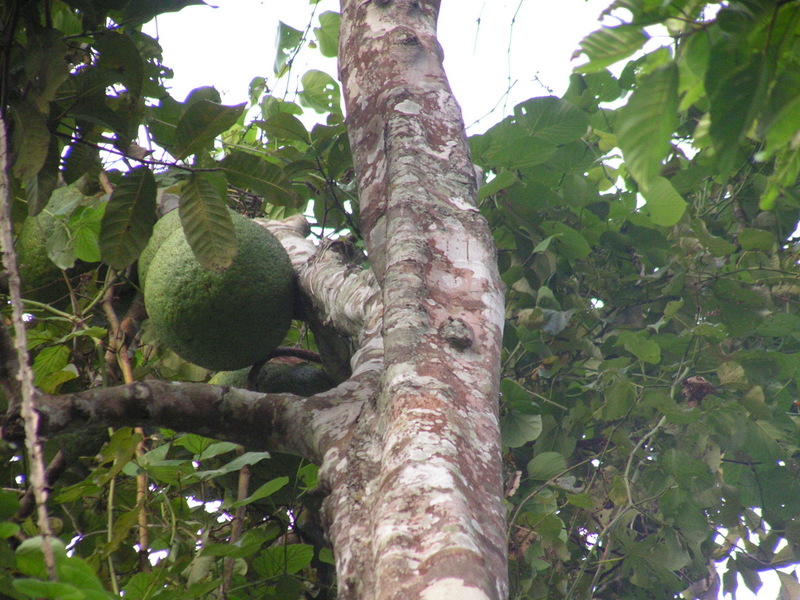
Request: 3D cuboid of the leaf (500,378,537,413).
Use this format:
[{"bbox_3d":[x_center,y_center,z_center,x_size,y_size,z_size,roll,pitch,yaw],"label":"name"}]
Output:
[{"bbox_3d":[0.247,0.199,16.600,0.088,0.075,0.025,38,15,15],"label":"leaf"}]

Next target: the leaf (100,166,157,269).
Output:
[{"bbox_3d":[-0.500,-0.152,14.700,0.096,0.192,0.037,14,-19,5],"label":"leaf"}]

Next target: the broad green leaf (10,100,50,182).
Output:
[{"bbox_3d":[-0.707,-0.303,15.200,0.073,0.164,0.030,-11,-20,9],"label":"broad green leaf"}]

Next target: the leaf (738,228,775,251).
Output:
[{"bbox_3d":[0.718,-0.124,16.000,0.072,0.048,0.032,0,-20,0],"label":"leaf"}]

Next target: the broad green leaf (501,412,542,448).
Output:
[{"bbox_3d":[0.238,0.258,15.700,0.087,0.073,0.035,0,-20,0],"label":"broad green leaf"}]

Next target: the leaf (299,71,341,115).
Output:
[{"bbox_3d":[-0.158,-0.410,15.800,0.093,0.091,0.025,28,10,20],"label":"leaf"}]

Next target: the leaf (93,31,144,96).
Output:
[{"bbox_3d":[-0.584,-0.491,16.500,0.106,0.145,0.026,12,19,-4],"label":"leaf"}]

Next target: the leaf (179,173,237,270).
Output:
[{"bbox_3d":[-0.370,-0.151,15.300,0.096,0.206,0.030,-17,-22,0],"label":"leaf"}]

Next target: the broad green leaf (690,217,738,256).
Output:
[{"bbox_3d":[0.680,-0.137,17.200,0.030,0.121,0.061,-30,-28,-57],"label":"broad green leaf"}]

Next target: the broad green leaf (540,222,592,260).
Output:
[{"bbox_3d":[0.335,-0.118,16.000,0.109,0.072,0.036,25,-18,9],"label":"broad green leaf"}]

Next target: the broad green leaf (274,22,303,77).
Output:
[{"bbox_3d":[-0.215,-0.482,15.300,0.054,0.104,0.038,5,-20,2],"label":"broad green leaf"}]

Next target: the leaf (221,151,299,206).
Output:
[{"bbox_3d":[-0.262,-0.225,14.700,0.155,0.074,0.033,20,-19,7],"label":"leaf"}]

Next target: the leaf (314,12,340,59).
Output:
[{"bbox_3d":[-0.134,-0.511,15.300,0.069,0.092,0.031,0,-20,0],"label":"leaf"}]

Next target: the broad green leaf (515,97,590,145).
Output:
[{"bbox_3d":[0.343,-0.404,17.900,0.177,0.110,0.027,14,19,-5],"label":"broad green leaf"}]

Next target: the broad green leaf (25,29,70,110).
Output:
[{"bbox_3d":[-0.729,-0.478,16.400,0.092,0.175,0.025,-6,19,2],"label":"broad green leaf"}]

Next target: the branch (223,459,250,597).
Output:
[{"bbox_3d":[-0.315,0.440,15.300,0.019,0.269,0.019,8,-20,3],"label":"branch"}]

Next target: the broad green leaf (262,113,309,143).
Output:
[{"bbox_3d":[-0.247,-0.369,17.000,0.118,0.059,0.025,28,17,-9],"label":"broad green leaf"}]

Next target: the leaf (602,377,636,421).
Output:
[{"bbox_3d":[0.487,0.223,17.800,0.076,0.104,0.025,18,18,-6],"label":"leaf"}]

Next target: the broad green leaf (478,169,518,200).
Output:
[{"bbox_3d":[0.218,-0.254,17.600,0.108,0.025,0.052,-34,-74,11],"label":"broad green leaf"}]

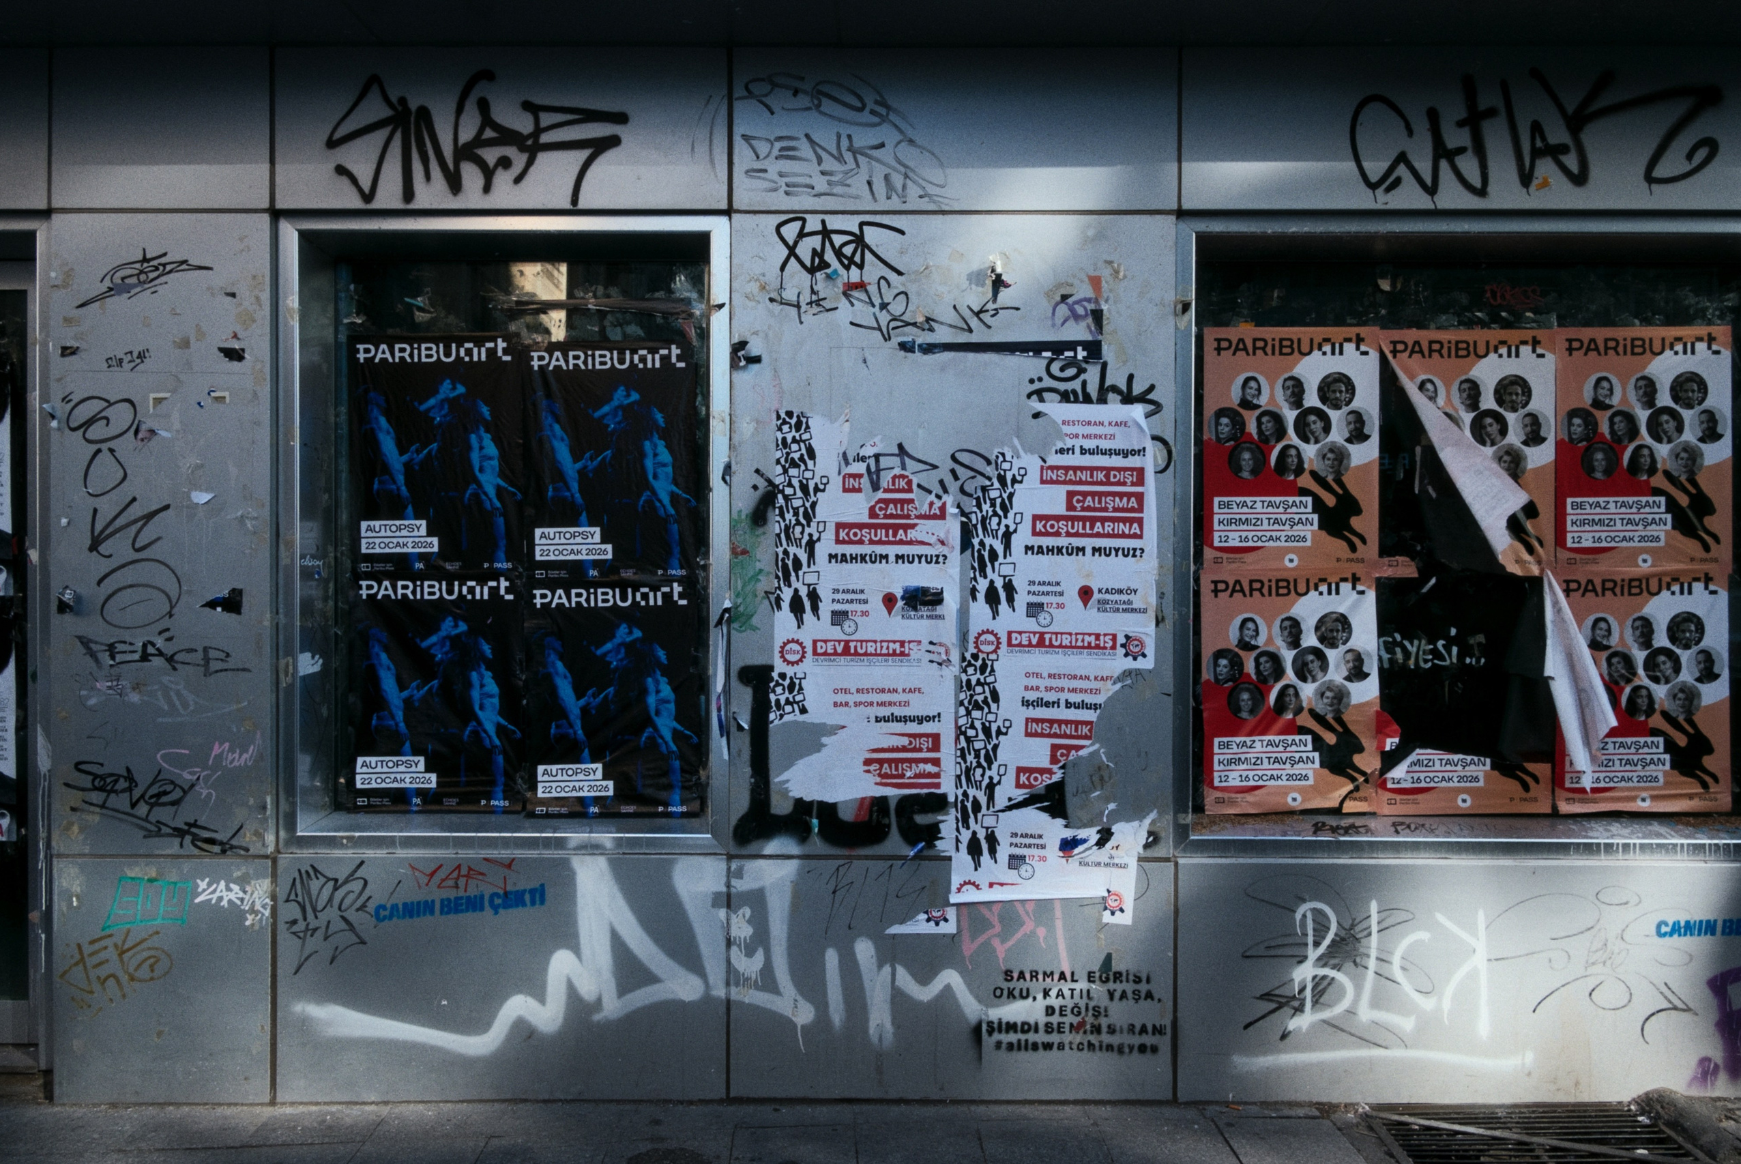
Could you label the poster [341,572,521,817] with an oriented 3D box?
[{"bbox_3d":[-1.222,0.314,3.283,0.498,0.682,0.010,0,1,0],"label":"poster"}]

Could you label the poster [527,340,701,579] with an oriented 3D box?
[{"bbox_3d":[-0.722,-0.340,3.277,0.492,0.672,0.010,0,1,0],"label":"poster"}]

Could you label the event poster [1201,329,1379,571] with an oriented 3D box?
[{"bbox_3d":[1.186,-0.373,3.277,0.493,0.685,0.010,0,1,0],"label":"event poster"}]

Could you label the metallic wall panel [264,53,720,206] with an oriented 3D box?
[{"bbox_3d":[-0.957,-1.175,3.034,1.182,0.422,0.030,0,1,0],"label":"metallic wall panel"}]

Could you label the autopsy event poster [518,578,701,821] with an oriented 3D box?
[{"bbox_3d":[-0.725,0.329,3.283,0.512,0.672,0.010,0,1,0],"label":"autopsy event poster"}]

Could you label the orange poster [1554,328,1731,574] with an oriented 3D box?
[{"bbox_3d":[2.177,-0.371,3.277,0.495,0.689,0.010,0,1,0],"label":"orange poster"}]

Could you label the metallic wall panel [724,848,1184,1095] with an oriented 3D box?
[{"bbox_3d":[0.215,1.034,3.054,1.161,0.634,0.030,0,1,0],"label":"metallic wall panel"}]

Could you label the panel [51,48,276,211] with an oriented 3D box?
[{"bbox_3d":[-1.839,-1.176,3.034,0.572,0.418,0.030,0,1,0],"label":"panel"}]

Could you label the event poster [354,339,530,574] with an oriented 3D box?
[{"bbox_3d":[-1.219,-0.359,3.277,0.491,0.664,0.010,0,1,0],"label":"event poster"}]

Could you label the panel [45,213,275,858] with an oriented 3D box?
[{"bbox_3d":[-1.842,-0.123,3.044,0.579,1.674,0.030,0,1,0],"label":"panel"}]

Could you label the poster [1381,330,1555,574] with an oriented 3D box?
[{"bbox_3d":[1.672,-0.363,3.257,0.492,0.685,0.050,0,1,0],"label":"poster"}]

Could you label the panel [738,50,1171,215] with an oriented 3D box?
[{"bbox_3d":[0.220,-1.175,3.034,1.159,0.422,0.030,0,1,0],"label":"panel"}]

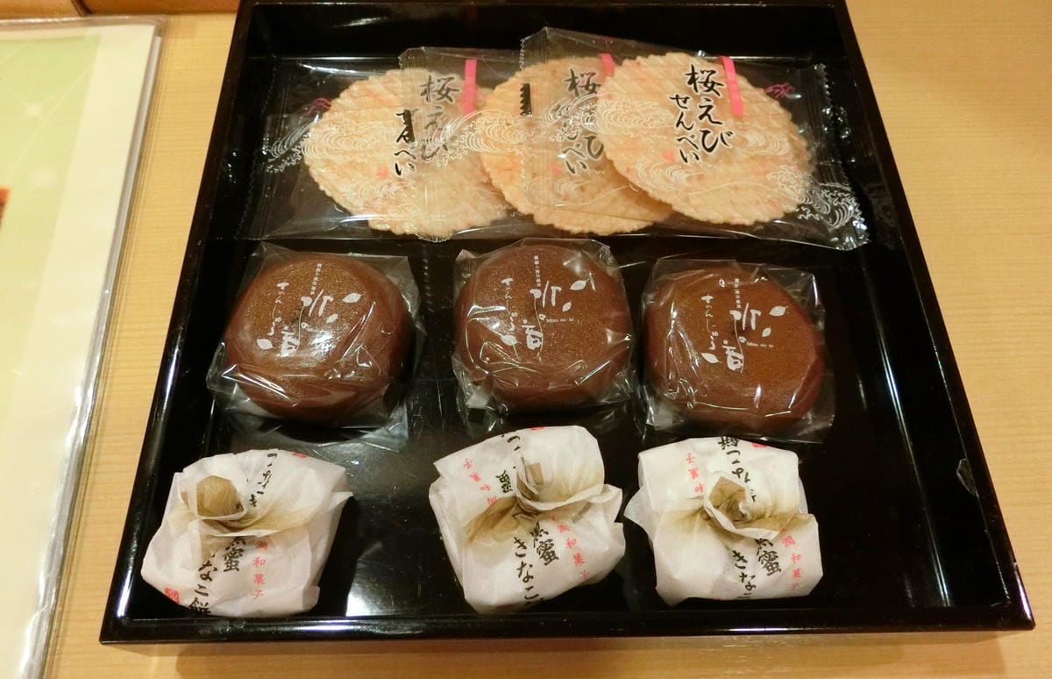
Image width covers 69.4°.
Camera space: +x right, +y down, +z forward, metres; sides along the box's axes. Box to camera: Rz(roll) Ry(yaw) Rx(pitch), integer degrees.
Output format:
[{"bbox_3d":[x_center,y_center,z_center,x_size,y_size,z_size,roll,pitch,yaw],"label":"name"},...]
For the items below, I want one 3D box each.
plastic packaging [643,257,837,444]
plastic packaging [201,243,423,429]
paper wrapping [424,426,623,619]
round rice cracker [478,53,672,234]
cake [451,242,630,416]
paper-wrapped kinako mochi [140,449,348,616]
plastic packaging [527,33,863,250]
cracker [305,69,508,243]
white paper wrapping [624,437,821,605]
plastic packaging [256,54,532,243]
[{"bbox_3d":[0.074,0.000,0.266,0.065,0.029,0.067,3,63,0],"label":"plastic packaging"},{"bbox_3d":[-0.072,-0.002,0.264,0.069,0.030,0.071,4,63,1],"label":"plastic packaging"},{"bbox_3d":[0.002,0.053,0.235,0.059,0.033,0.052,-19,65,-10],"label":"paper wrapping"},{"bbox_3d":[0.026,-0.080,0.308,0.089,0.008,0.089,2,63,-7],"label":"round rice cracker"},{"bbox_3d":[0.006,-0.007,0.268,0.065,0.030,0.068,-1,63,-1],"label":"cake"},{"bbox_3d":[-0.083,0.058,0.231,0.058,0.033,0.050,5,63,1],"label":"paper-wrapped kinako mochi"},{"bbox_3d":[0.066,-0.082,0.306,0.134,0.014,0.098,4,63,-6],"label":"plastic packaging"},{"bbox_3d":[-0.047,-0.079,0.313,0.088,0.008,0.089,0,63,-2],"label":"cracker"},{"bbox_3d":[0.061,0.054,0.236,0.059,0.033,0.051,-1,63,-2],"label":"white paper wrapping"},{"bbox_3d":[-0.046,-0.079,0.313,0.133,0.012,0.098,-1,63,-1],"label":"plastic packaging"}]

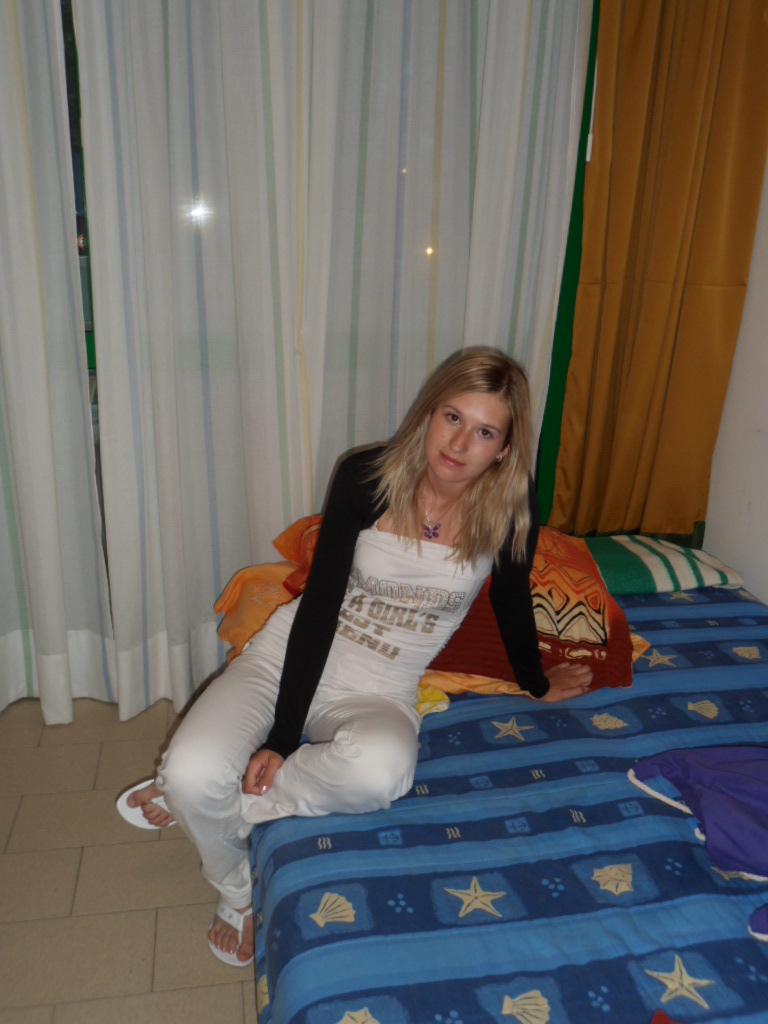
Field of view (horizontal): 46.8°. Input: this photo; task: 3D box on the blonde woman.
[{"bbox_3d":[-0.058,0.282,1.677,0.941,1.170,0.588,5,21,7],"label":"blonde woman"}]

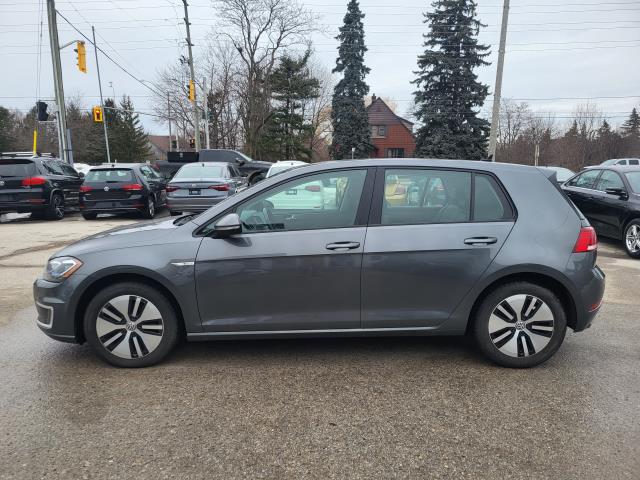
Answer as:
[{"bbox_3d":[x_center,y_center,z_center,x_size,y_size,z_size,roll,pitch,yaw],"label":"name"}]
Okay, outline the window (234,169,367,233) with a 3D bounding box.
[{"bbox_3d":[-0.124,-0.272,3.309,0.911,0.454,0.050,0,-13,0],"label":"window"}]

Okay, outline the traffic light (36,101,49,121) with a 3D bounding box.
[{"bbox_3d":[-10.095,-4.678,17.500,0.360,0.680,0.350,0,9,0],"label":"traffic light"}]

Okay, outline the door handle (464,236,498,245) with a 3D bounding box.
[{"bbox_3d":[1.067,0.008,3.177,0.220,0.047,0.060,0,9,0],"label":"door handle"}]

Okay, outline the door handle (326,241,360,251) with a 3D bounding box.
[{"bbox_3d":[0.157,0.038,3.176,0.220,0.047,0.060,0,9,0],"label":"door handle"}]

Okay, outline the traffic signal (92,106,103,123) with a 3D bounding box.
[{"bbox_3d":[-16.186,-9.152,35.000,0.520,1.120,0.330,-2,9,-11],"label":"traffic signal"}]

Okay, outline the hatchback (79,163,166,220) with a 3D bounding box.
[{"bbox_3d":[-5.691,-1.512,14.499,1.810,1.460,4.260,-1,9,-7],"label":"hatchback"}]

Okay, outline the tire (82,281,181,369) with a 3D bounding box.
[{"bbox_3d":[-1.263,0.571,3.338,0.630,0.630,0.210,-1,9,-5],"label":"tire"}]

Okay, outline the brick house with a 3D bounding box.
[{"bbox_3d":[7.087,-11.119,52.931,8.300,7.910,9.000,0,9,0],"label":"brick house"}]

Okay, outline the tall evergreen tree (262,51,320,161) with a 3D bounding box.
[{"bbox_3d":[-2.681,-11.218,43.806,5.800,11.500,5.800,0,9,0],"label":"tall evergreen tree"}]

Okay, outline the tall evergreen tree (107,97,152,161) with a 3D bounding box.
[{"bbox_3d":[-19.500,-10.532,48.965,4.800,8.600,4.800,0,9,0],"label":"tall evergreen tree"}]

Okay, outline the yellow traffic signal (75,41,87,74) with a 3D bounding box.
[{"bbox_3d":[-8.669,-6.606,17.400,0.330,1.120,0.520,0,9,0],"label":"yellow traffic signal"}]

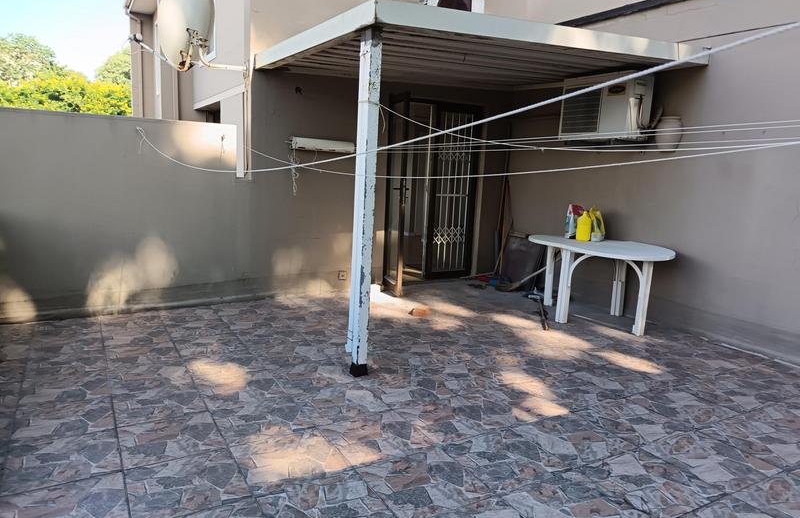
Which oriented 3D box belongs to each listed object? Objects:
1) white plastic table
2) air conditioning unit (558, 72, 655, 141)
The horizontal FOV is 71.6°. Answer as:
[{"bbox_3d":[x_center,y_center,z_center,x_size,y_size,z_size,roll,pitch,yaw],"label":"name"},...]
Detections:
[{"bbox_3d":[1.802,0.213,5.108,0.820,0.705,1.370,-7,13,-44],"label":"white plastic table"},{"bbox_3d":[1.903,-1.388,5.165,0.330,0.570,0.740,-3,11,-30],"label":"air conditioning unit"}]

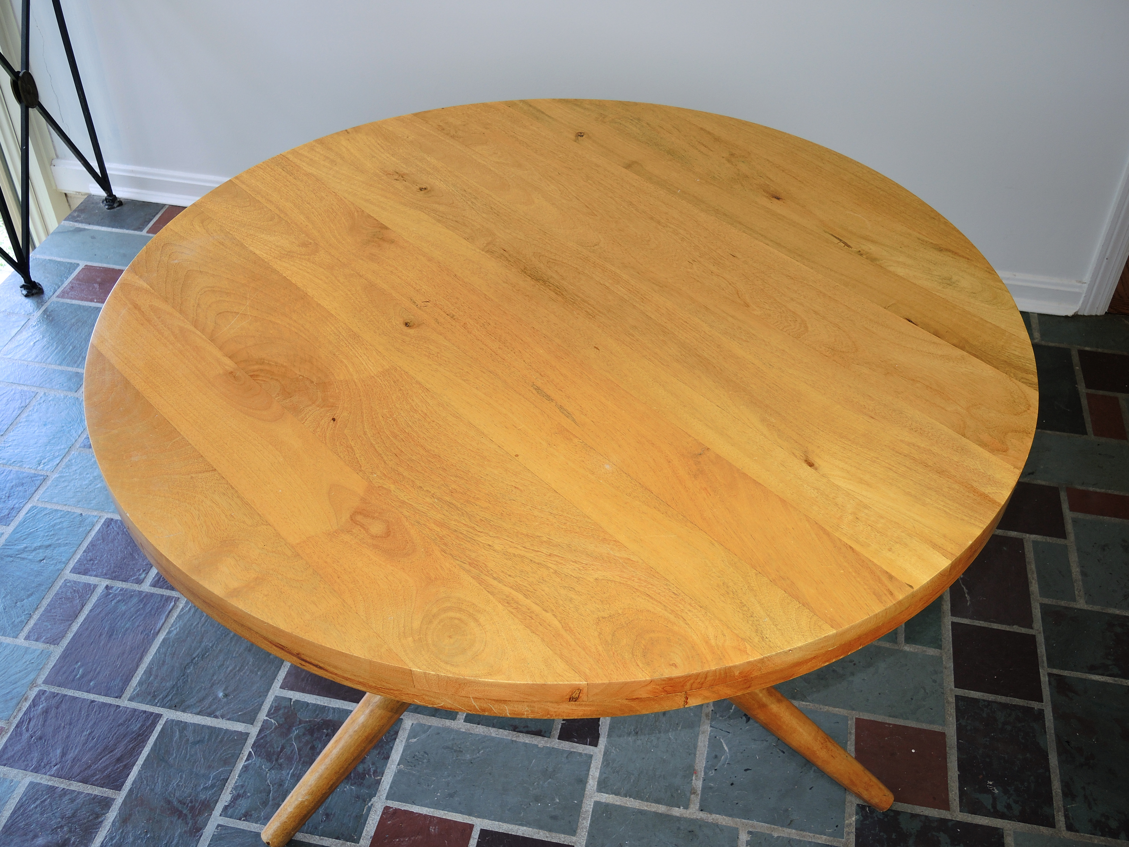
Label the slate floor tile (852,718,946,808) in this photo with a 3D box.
[{"bbox_3d":[0.525,0.532,1.781,0.141,0.012,0.137,8,44,9],"label":"slate floor tile"}]

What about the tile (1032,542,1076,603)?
[{"bbox_3d":[0.880,0.269,2.055,0.062,0.012,0.134,8,44,9],"label":"tile"}]

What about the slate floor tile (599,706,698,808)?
[{"bbox_3d":[0.139,0.506,1.815,0.143,0.012,0.213,8,44,9],"label":"slate floor tile"}]

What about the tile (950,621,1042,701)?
[{"bbox_3d":[0.723,0.402,1.916,0.140,0.012,0.137,8,44,9],"label":"tile"}]

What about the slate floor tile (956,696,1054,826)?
[{"bbox_3d":[0.685,0.527,1.785,0.139,0.012,0.208,8,44,9],"label":"slate floor tile"}]

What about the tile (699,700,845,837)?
[{"bbox_3d":[0.330,0.531,1.785,0.216,0.012,0.212,8,44,9],"label":"tile"}]

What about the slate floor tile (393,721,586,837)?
[{"bbox_3d":[-0.113,0.551,1.770,0.295,0.012,0.138,8,44,9],"label":"slate floor tile"}]

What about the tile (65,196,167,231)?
[{"bbox_3d":[-1.151,-0.535,2.930,0.221,0.012,0.126,8,44,9],"label":"tile"}]

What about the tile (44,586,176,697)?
[{"bbox_3d":[-0.776,0.375,1.964,0.145,0.012,0.211,8,44,9],"label":"tile"}]

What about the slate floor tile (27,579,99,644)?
[{"bbox_3d":[-0.882,0.335,2.008,0.063,0.012,0.134,8,44,9],"label":"slate floor tile"}]

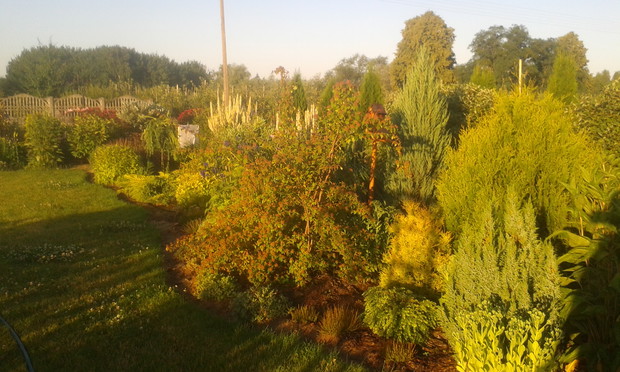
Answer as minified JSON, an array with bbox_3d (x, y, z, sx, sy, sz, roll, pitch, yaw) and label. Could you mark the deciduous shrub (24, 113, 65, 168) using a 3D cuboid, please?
[{"bbox_3d":[-5.382,-0.940,10.500,0.800,1.120,0.750,-5,11,-27],"label":"deciduous shrub"}]

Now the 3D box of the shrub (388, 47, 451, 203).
[{"bbox_3d":[1.544,-0.815,7.274,0.860,2.190,0.860,-1,10,0],"label":"shrub"}]

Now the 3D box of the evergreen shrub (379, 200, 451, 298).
[{"bbox_3d":[0.791,0.455,3.923,0.500,0.710,0.470,2,10,12],"label":"evergreen shrub"}]

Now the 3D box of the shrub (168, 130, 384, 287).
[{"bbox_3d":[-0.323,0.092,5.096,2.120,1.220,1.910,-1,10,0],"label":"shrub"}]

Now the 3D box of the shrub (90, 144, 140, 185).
[{"bbox_3d":[-3.673,-0.431,9.770,0.890,0.680,0.850,-1,10,0],"label":"shrub"}]

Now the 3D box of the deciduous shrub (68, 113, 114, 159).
[{"bbox_3d":[-5.258,-1.122,12.386,1.060,1.150,1.060,-1,10,0],"label":"deciduous shrub"}]

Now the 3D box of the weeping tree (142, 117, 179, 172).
[{"bbox_3d":[-3.095,-0.834,10.613,0.750,1.160,0.750,-1,10,0],"label":"weeping tree"}]

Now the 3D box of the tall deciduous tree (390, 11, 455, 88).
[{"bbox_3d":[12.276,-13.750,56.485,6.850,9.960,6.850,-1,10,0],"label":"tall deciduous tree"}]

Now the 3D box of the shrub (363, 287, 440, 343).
[{"bbox_3d":[0.579,0.799,3.315,0.450,0.250,0.420,2,10,10],"label":"shrub"}]

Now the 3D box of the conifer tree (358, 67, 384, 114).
[{"bbox_3d":[1.877,-2.473,15.812,0.800,2.250,0.800,1,10,7],"label":"conifer tree"}]

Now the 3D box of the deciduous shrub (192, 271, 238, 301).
[{"bbox_3d":[-0.710,0.720,3.890,0.320,0.200,0.290,-2,10,-11],"label":"deciduous shrub"}]

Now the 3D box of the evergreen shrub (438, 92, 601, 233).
[{"bbox_3d":[2.284,-0.247,5.752,1.700,1.590,1.700,-1,10,0],"label":"evergreen shrub"}]

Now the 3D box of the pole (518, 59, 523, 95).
[{"bbox_3d":[3.963,-1.348,9.918,0.050,2.130,0.050,4,11,21],"label":"pole"}]

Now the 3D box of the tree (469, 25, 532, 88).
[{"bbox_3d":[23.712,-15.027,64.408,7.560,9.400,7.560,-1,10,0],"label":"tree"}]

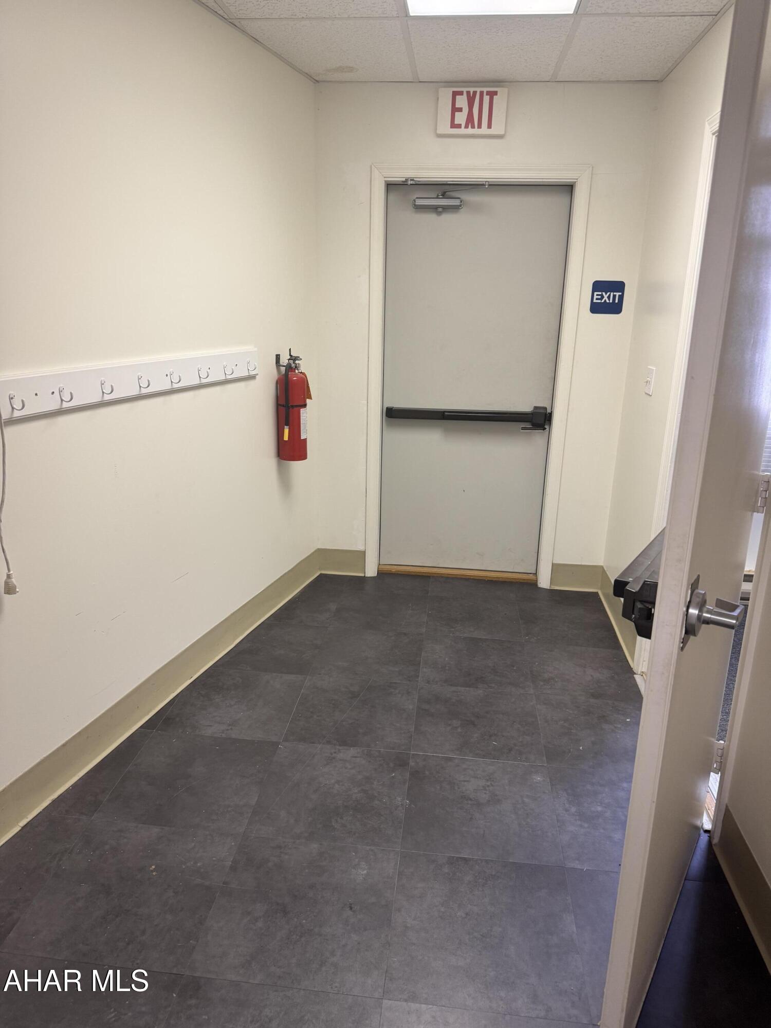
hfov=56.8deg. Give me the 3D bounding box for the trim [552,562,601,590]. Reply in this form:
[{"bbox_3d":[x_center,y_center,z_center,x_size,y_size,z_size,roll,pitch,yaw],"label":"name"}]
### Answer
[{"bbox_3d":[1.041,0.345,3.881,0.266,0.155,0.012,3,17,5],"label":"trim"}]

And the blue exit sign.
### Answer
[{"bbox_3d":[1.075,-1.047,3.451,0.154,0.154,0.006,3,17,5],"label":"blue exit sign"}]

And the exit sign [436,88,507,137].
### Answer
[{"bbox_3d":[0.396,-1.832,3.260,0.310,0.193,0.052,3,17,5],"label":"exit sign"}]

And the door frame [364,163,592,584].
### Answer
[{"bbox_3d":[0.426,-0.640,3.699,1.028,2.116,0.125,3,17,5],"label":"door frame"}]

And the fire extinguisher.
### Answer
[{"bbox_3d":[-0.431,-0.499,3.280,0.170,0.510,0.160,1,17,0],"label":"fire extinguisher"}]

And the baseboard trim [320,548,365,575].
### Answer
[{"bbox_3d":[-0.246,0.276,4.002,0.267,0.155,0.012,3,17,5],"label":"baseboard trim"}]

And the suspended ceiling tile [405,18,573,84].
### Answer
[{"bbox_3d":[0.405,-1.855,2.856,0.600,0.018,0.795,3,17,5],"label":"suspended ceiling tile"}]

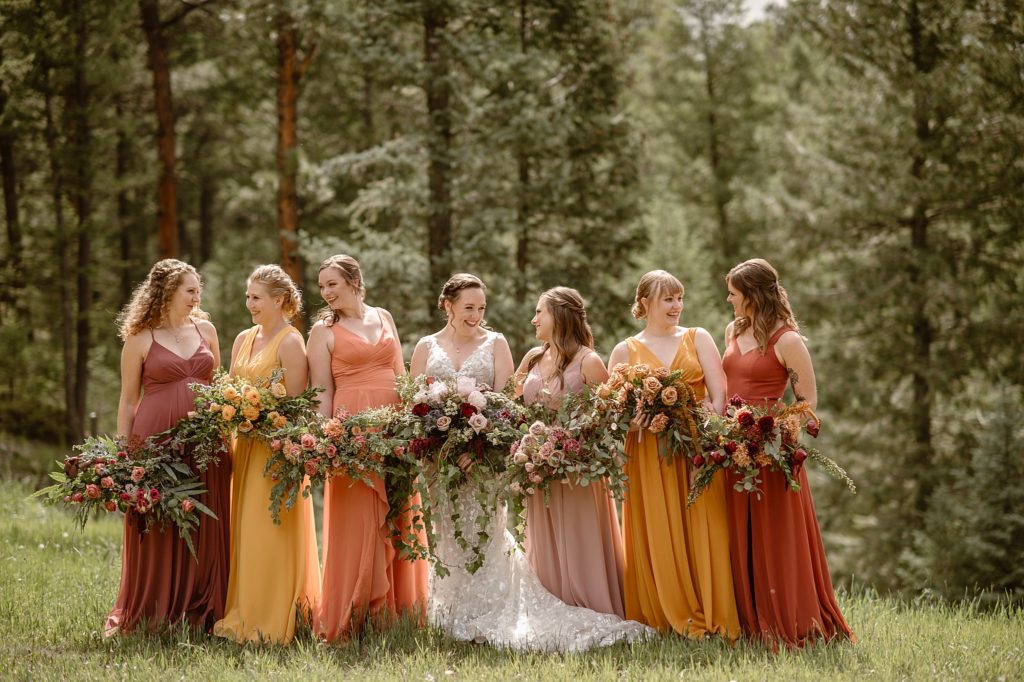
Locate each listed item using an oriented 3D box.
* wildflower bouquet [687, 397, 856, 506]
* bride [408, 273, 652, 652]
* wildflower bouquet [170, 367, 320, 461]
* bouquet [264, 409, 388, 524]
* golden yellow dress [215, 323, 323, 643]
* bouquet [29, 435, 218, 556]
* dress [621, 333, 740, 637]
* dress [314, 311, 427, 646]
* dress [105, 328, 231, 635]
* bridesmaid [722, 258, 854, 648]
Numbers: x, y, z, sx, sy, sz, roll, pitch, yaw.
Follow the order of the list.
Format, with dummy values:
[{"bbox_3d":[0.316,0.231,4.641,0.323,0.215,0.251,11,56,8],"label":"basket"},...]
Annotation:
[{"bbox_3d":[1.095,0.466,10.200,0.700,0.455,0.400,0,1,15],"label":"wildflower bouquet"},{"bbox_3d":[0.080,0.523,10.400,1.020,1.635,0.680,0,1,-2],"label":"bride"},{"bbox_3d":[-1.160,0.321,10.400,0.640,0.396,0.380,0,1,-5],"label":"wildflower bouquet"},{"bbox_3d":[-0.798,0.540,10.400,0.540,0.499,0.370,0,1,-8],"label":"bouquet"},{"bbox_3d":[-1.082,0.643,10.650,0.480,1.414,0.460,0,1,32],"label":"golden yellow dress"},{"bbox_3d":[-1.688,0.676,10.500,0.770,0.511,0.420,0,1,-12],"label":"bouquet"},{"bbox_3d":[0.746,0.640,10.700,0.510,1.390,0.490,0,1,-8],"label":"dress"},{"bbox_3d":[-0.622,0.609,10.700,0.500,1.488,0.460,0,1,-25],"label":"dress"},{"bbox_3d":[-1.532,0.625,10.750,0.530,1.361,0.440,0,1,-25],"label":"dress"},{"bbox_3d":[1.190,0.484,10.400,0.530,1.678,0.480,0,1,30],"label":"bridesmaid"}]

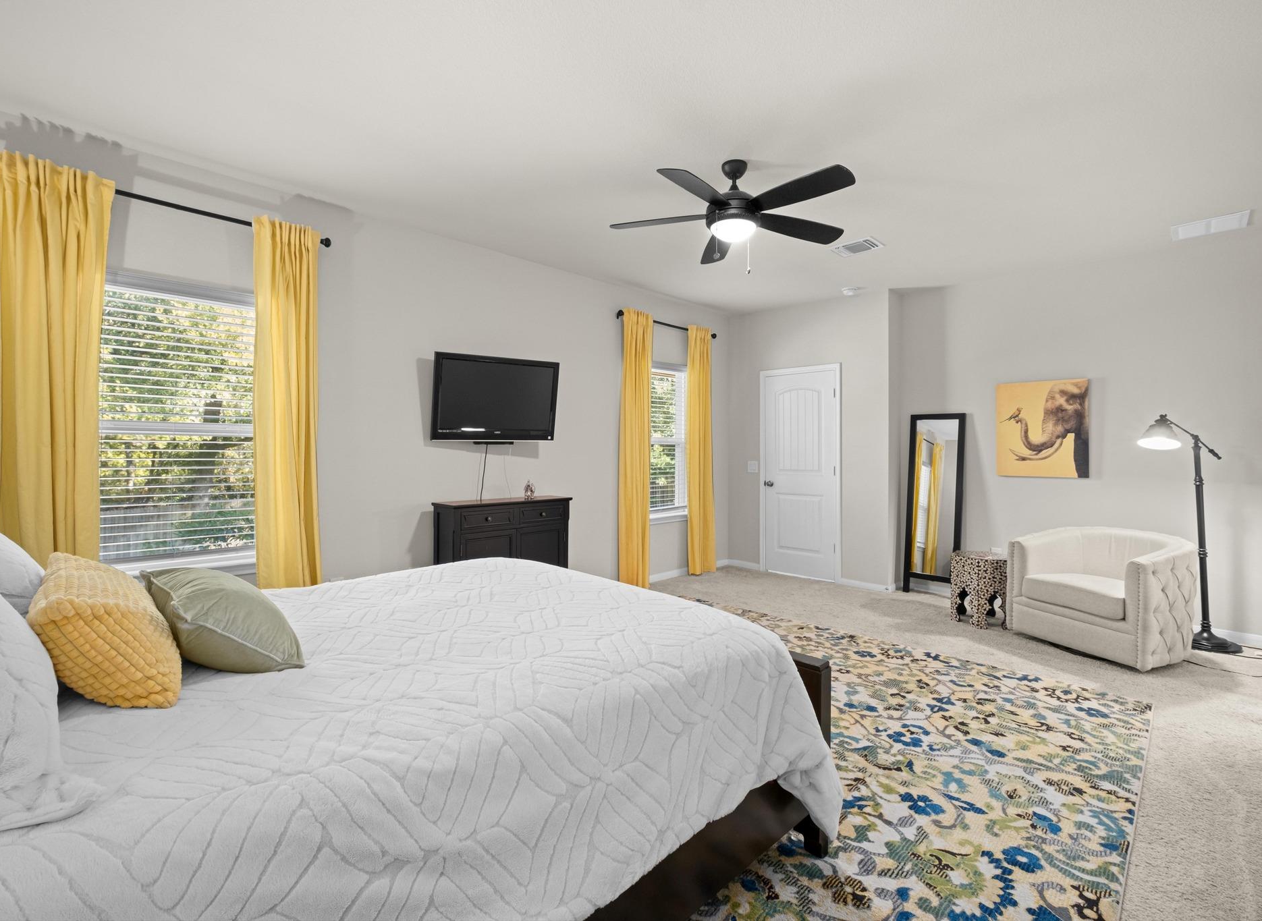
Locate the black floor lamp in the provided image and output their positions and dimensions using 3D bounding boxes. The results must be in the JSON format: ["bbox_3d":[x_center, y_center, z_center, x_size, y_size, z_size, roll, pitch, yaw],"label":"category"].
[{"bbox_3d":[3.653,0.446,3.773,0.460,1.510,0.310,0,0,14],"label":"black floor lamp"}]

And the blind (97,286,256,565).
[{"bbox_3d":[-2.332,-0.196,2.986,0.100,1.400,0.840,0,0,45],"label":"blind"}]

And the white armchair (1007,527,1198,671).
[{"bbox_3d":[3.112,0.840,3.762,0.700,0.720,0.810,0,0,-17],"label":"white armchair"}]

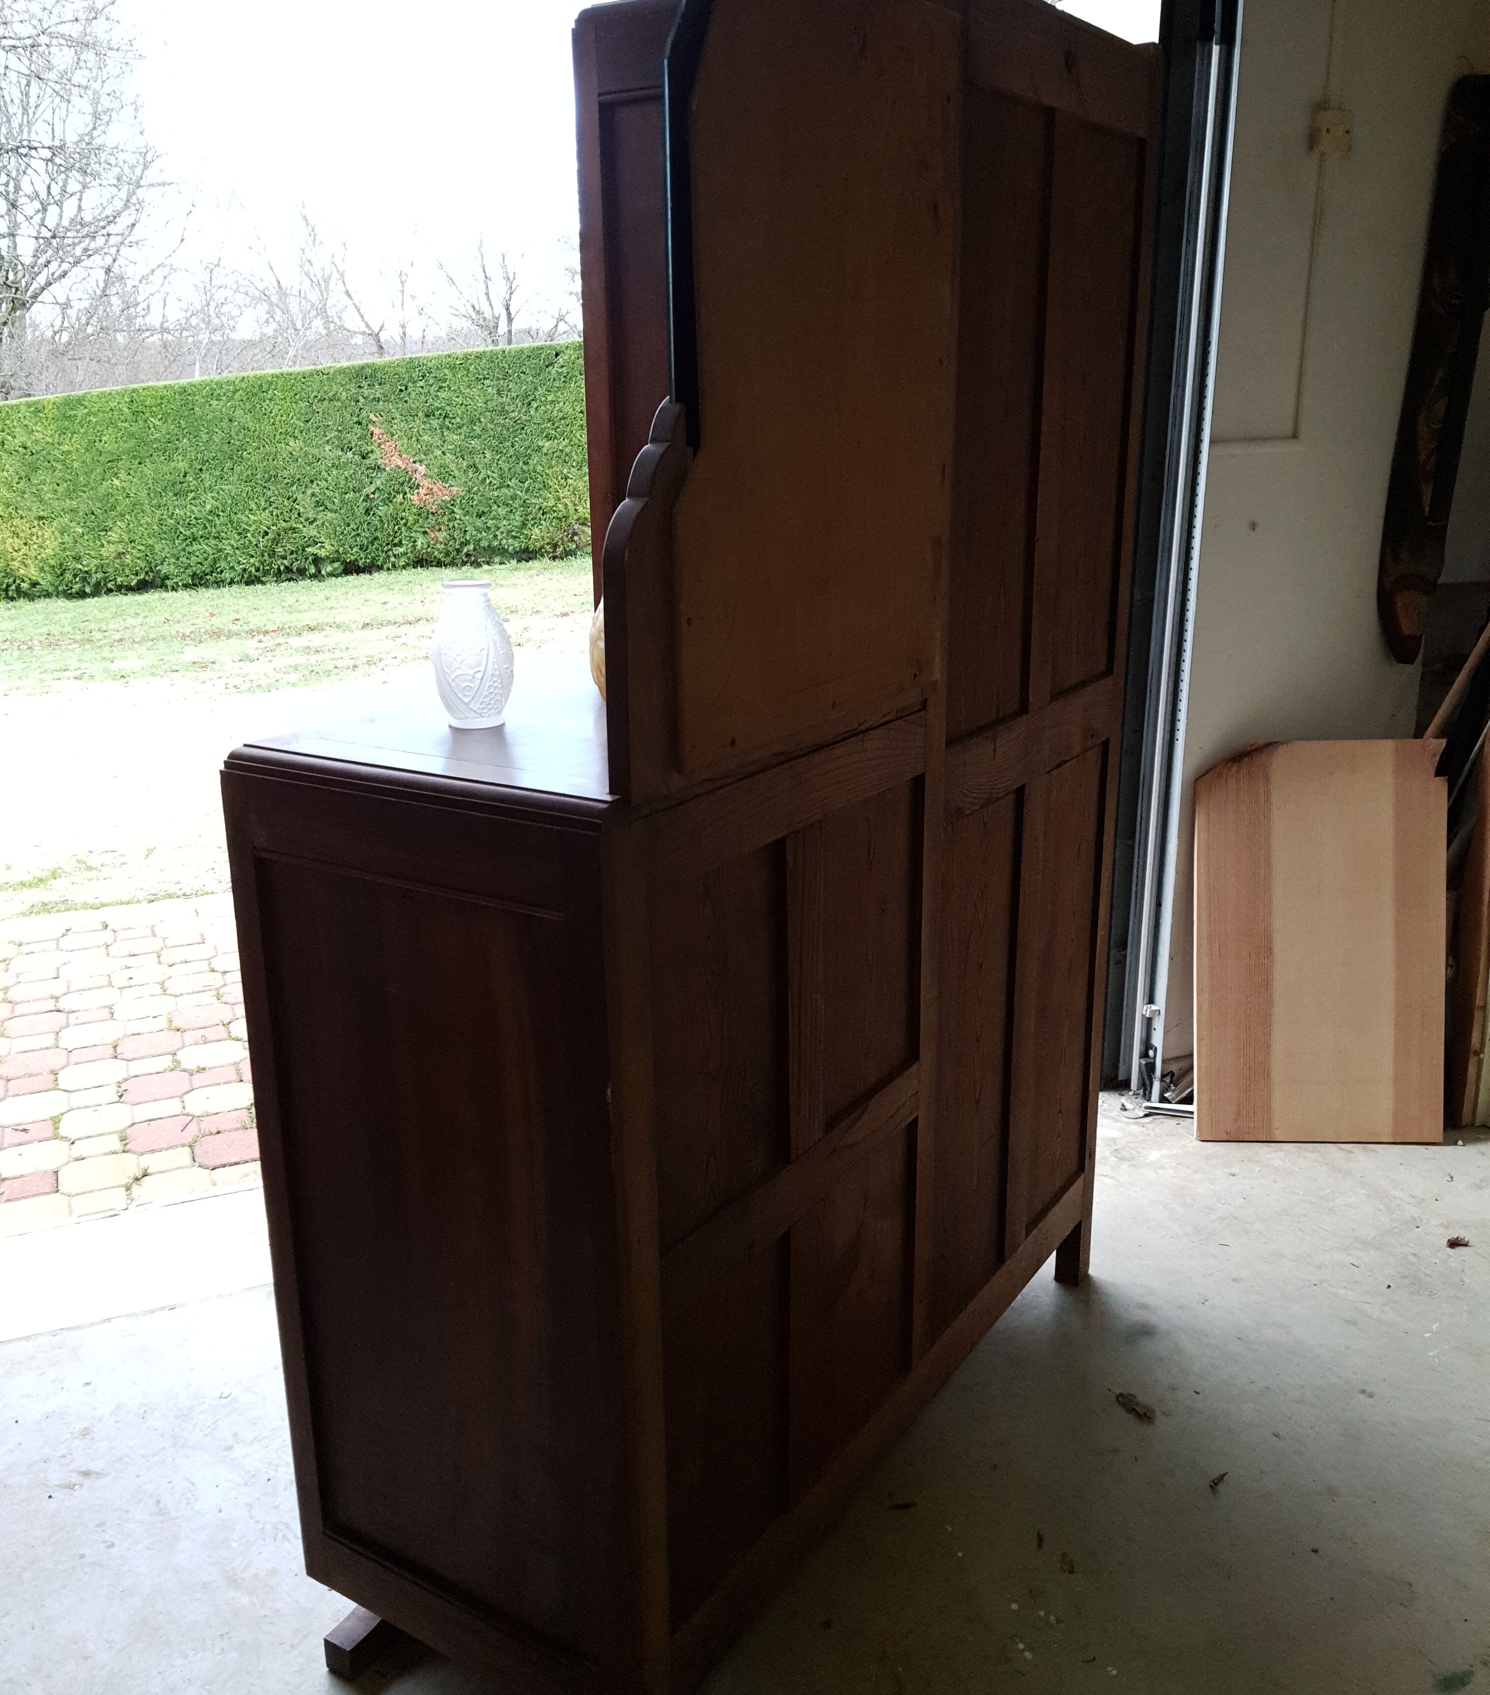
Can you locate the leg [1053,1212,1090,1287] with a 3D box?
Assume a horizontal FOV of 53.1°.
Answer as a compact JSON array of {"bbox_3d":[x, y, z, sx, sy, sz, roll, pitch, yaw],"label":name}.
[{"bbox_3d":[0.552,0.667,2.506,0.043,0.128,0.046,9,18,31],"label":"leg"}]

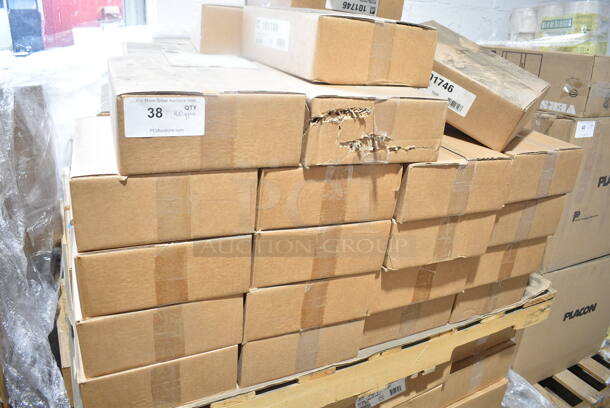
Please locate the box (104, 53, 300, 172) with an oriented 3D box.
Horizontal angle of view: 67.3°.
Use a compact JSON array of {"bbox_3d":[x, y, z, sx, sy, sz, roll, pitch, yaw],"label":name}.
[{"bbox_3d":[-0.224,-0.195,0.902,0.277,0.122,0.471,-4,24,-23],"label":"box"}]

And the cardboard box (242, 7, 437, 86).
[{"bbox_3d":[0.053,-0.352,1.008,0.263,0.110,0.374,-7,26,-27],"label":"cardboard box"}]

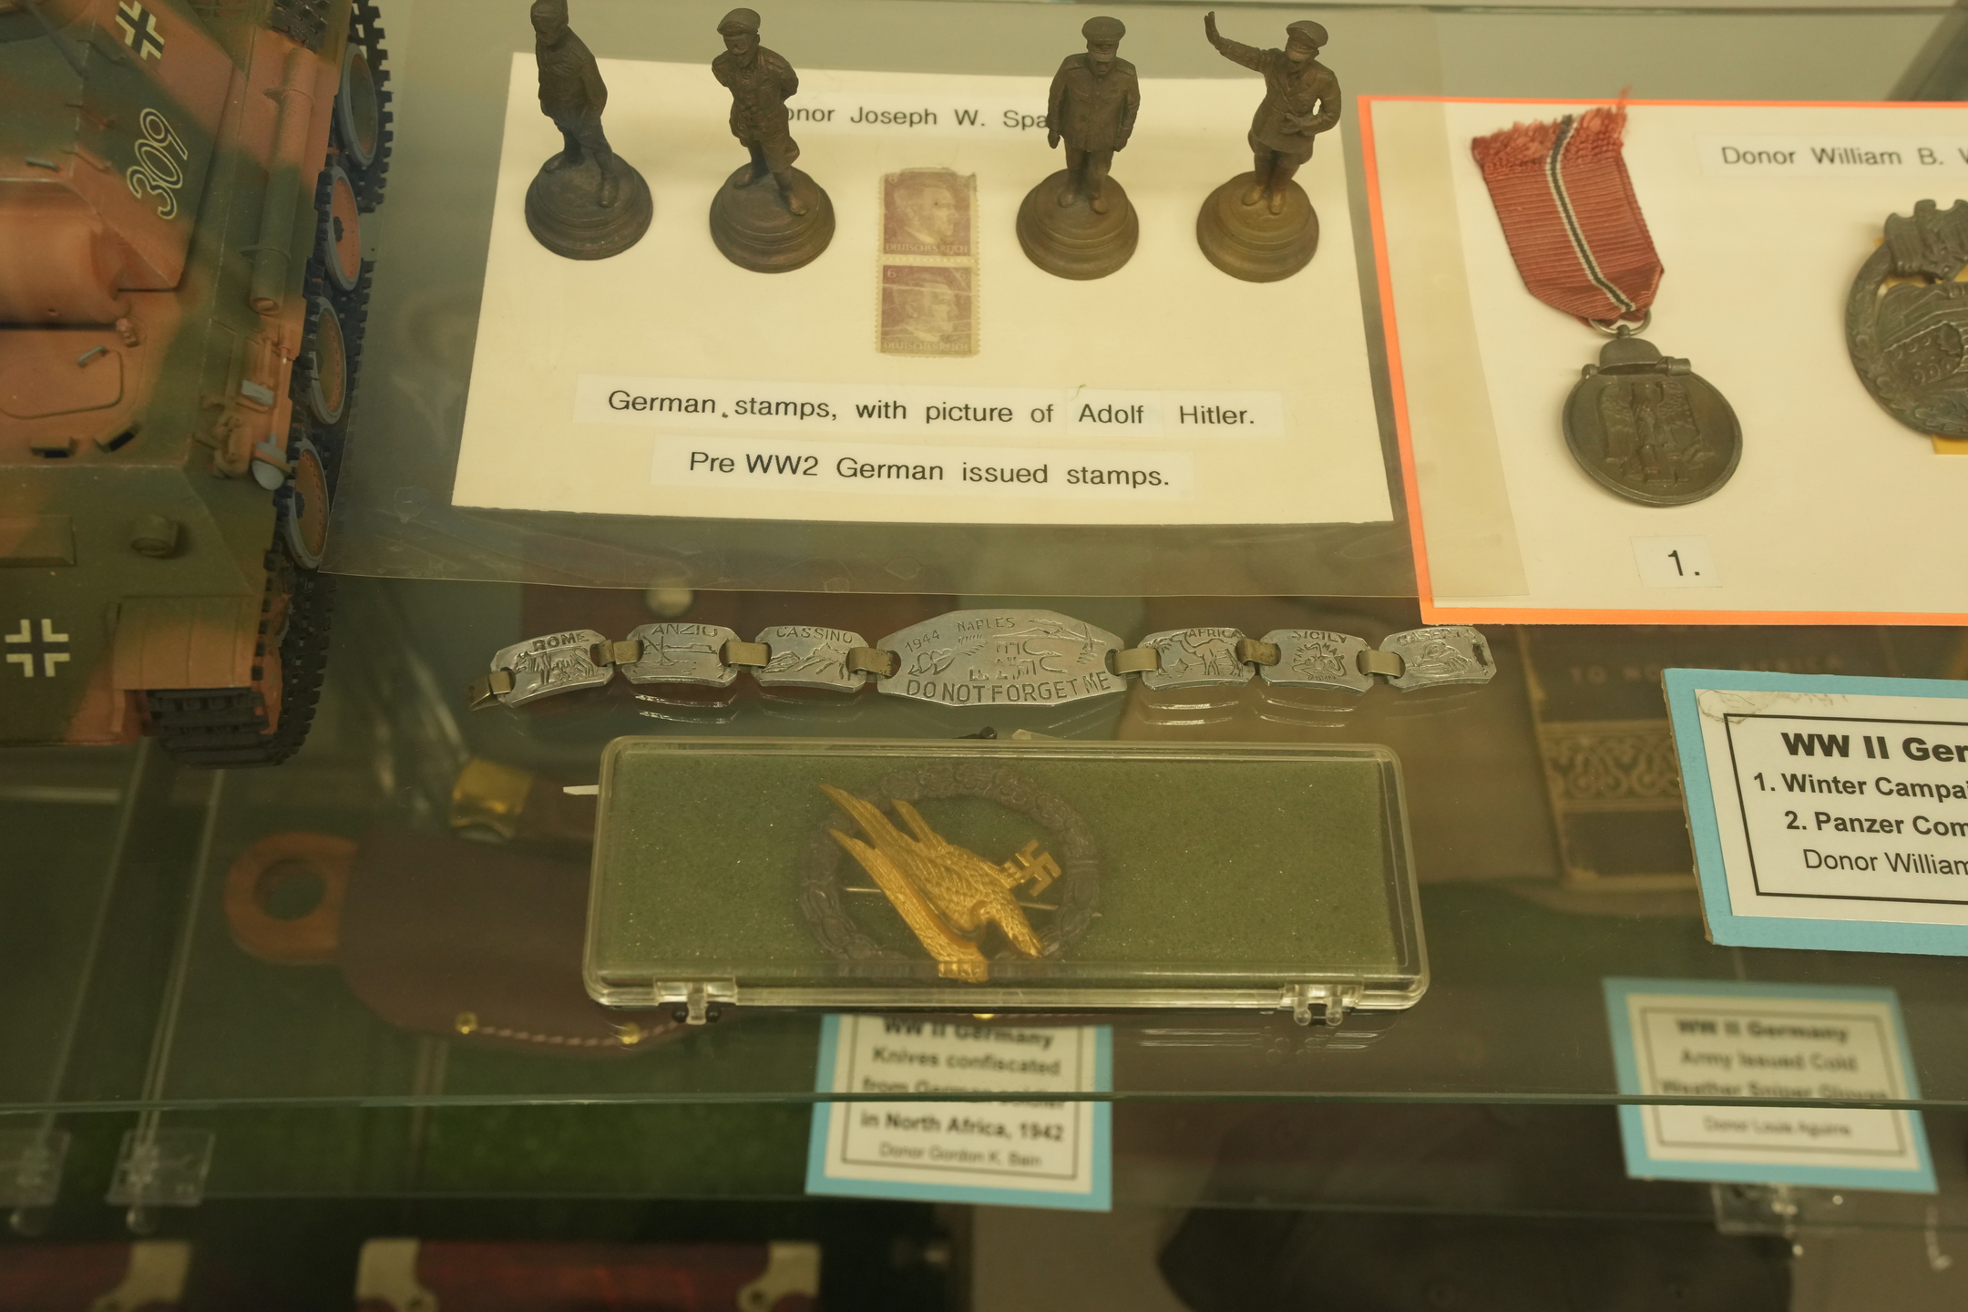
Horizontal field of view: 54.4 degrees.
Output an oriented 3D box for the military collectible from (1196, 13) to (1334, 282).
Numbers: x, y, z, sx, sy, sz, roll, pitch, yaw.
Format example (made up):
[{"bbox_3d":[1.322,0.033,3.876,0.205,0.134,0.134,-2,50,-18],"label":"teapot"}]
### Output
[{"bbox_3d":[0.058,-0.106,0.387,0.033,0.061,0.027,19,64,7],"label":"military collectible"}]

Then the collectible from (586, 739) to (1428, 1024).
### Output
[{"bbox_3d":[0.004,0.038,0.337,0.147,0.017,0.053,1,63,-3],"label":"collectible"}]

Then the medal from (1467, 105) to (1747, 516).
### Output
[{"bbox_3d":[0.133,-0.079,0.409,0.039,0.005,0.107,-4,64,-5],"label":"medal"}]

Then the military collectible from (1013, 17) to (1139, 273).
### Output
[{"bbox_3d":[0.022,-0.104,0.385,0.026,0.061,0.026,6,63,0],"label":"military collectible"}]

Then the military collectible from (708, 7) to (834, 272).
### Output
[{"bbox_3d":[-0.044,-0.105,0.382,0.027,0.060,0.027,14,63,4],"label":"military collectible"}]

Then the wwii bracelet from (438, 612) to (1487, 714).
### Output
[{"bbox_3d":[0.001,0.000,0.362,0.193,0.006,0.021,0,63,-3],"label":"wwii bracelet"}]

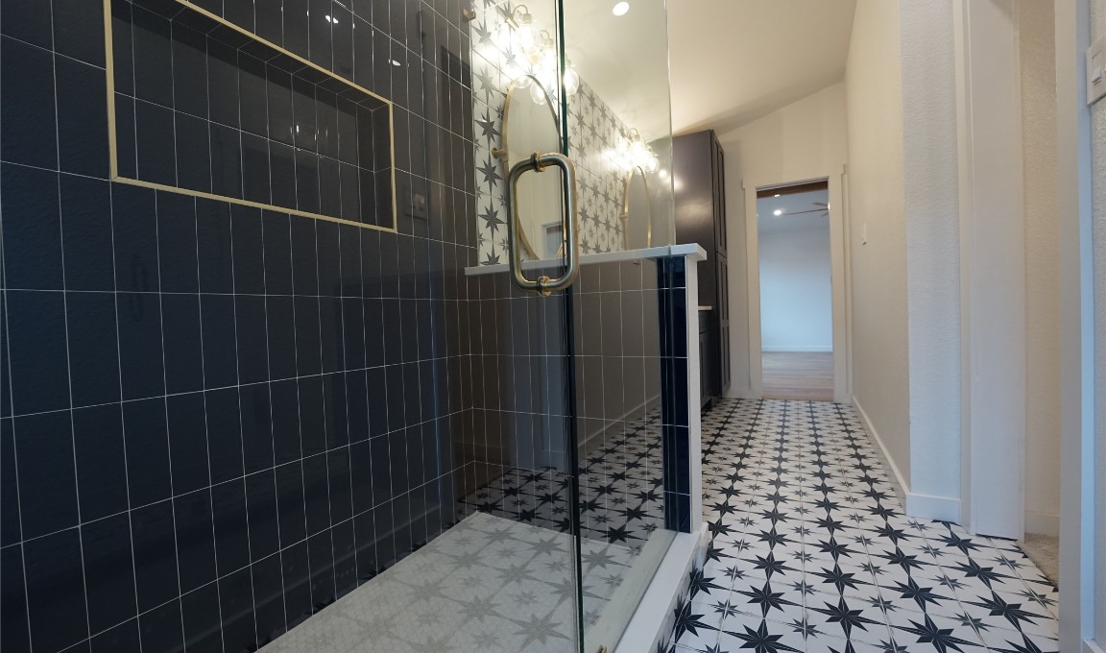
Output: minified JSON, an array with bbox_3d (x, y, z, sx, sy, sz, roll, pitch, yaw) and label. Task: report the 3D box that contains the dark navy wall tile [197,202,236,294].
[{"bbox_3d":[-0.839,-0.195,1.072,0.010,0.232,0.075,-2,1,30],"label":"dark navy wall tile"}]

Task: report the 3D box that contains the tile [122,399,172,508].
[{"bbox_3d":[-0.889,0.273,0.941,0.010,0.228,0.073,-1,1,30],"label":"tile"}]

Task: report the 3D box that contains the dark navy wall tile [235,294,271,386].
[{"bbox_3d":[-0.779,0.034,1.113,0.010,0.228,0.074,-1,1,29],"label":"dark navy wall tile"}]

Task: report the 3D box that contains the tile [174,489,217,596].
[{"bbox_3d":[-0.848,0.505,1.019,0.010,0.232,0.075,-2,1,30],"label":"tile"}]

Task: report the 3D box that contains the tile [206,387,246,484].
[{"bbox_3d":[-0.806,0.267,1.055,0.010,0.228,0.074,-1,1,29],"label":"tile"}]

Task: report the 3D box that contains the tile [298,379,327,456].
[{"bbox_3d":[-0.701,0.260,1.248,0.010,0.228,0.073,-1,1,30],"label":"tile"}]

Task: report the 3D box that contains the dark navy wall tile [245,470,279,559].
[{"bbox_3d":[-0.774,0.500,1.148,0.010,0.232,0.075,-2,1,30],"label":"dark navy wall tile"}]

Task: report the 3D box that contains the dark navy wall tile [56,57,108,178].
[{"bbox_3d":[-0.959,-0.420,0.874,0.010,0.232,0.075,-2,1,30],"label":"dark navy wall tile"}]

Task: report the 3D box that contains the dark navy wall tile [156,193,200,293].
[{"bbox_3d":[-0.858,-0.190,0.982,0.010,0.228,0.074,-1,1,29],"label":"dark navy wall tile"}]

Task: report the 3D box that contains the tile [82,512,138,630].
[{"bbox_3d":[-0.921,0.510,0.890,0.010,0.232,0.075,-2,1,30],"label":"tile"}]

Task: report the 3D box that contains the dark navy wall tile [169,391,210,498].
[{"bbox_3d":[-0.852,0.271,1.002,0.010,0.228,0.073,-1,1,30],"label":"dark navy wall tile"}]

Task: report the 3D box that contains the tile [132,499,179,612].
[{"bbox_3d":[-0.877,0.503,0.948,0.010,0.228,0.073,-1,1,30],"label":"tile"}]

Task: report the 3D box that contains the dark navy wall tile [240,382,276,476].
[{"bbox_3d":[-0.770,0.264,1.119,0.010,0.228,0.074,-1,1,29],"label":"dark navy wall tile"}]

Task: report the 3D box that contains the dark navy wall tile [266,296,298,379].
[{"bbox_3d":[-0.756,0.032,1.205,0.010,0.232,0.075,-2,1,30],"label":"dark navy wall tile"}]

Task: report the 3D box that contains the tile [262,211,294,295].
[{"bbox_3d":[-0.750,-0.198,1.173,0.010,0.228,0.074,-1,1,29],"label":"tile"}]

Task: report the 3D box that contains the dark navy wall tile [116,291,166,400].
[{"bbox_3d":[-0.899,0.041,0.935,0.010,0.228,0.073,-1,1,30],"label":"dark navy wall tile"}]

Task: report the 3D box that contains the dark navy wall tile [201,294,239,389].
[{"bbox_3d":[-0.824,0.036,1.058,0.010,0.228,0.073,-1,1,30],"label":"dark navy wall tile"}]

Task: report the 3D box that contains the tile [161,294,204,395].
[{"bbox_3d":[-0.850,0.040,0.986,0.010,0.228,0.074,-1,1,29],"label":"tile"}]

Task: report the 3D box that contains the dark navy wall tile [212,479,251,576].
[{"bbox_3d":[-0.802,0.497,1.070,0.010,0.228,0.073,-1,1,30],"label":"dark navy wall tile"}]

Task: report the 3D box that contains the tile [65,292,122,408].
[{"bbox_3d":[-0.940,0.045,0.882,0.010,0.232,0.075,-2,1,30],"label":"tile"}]

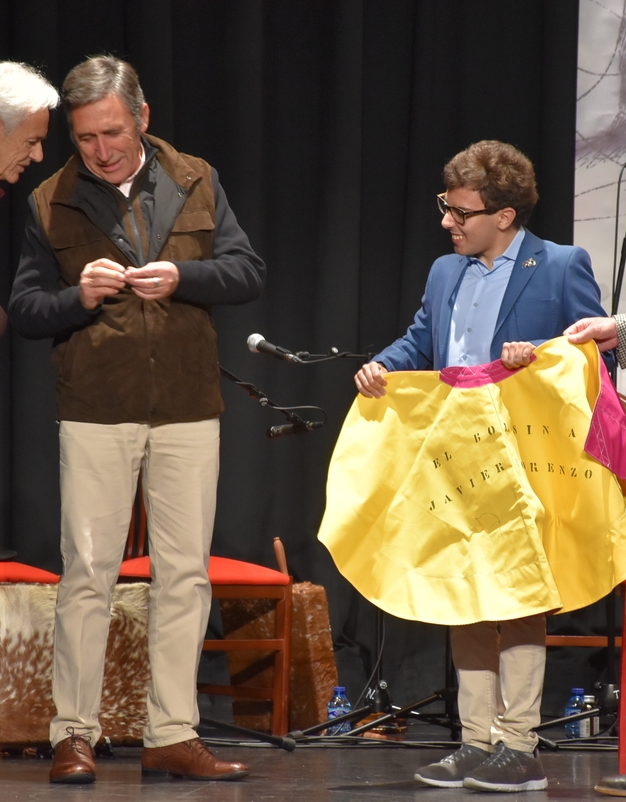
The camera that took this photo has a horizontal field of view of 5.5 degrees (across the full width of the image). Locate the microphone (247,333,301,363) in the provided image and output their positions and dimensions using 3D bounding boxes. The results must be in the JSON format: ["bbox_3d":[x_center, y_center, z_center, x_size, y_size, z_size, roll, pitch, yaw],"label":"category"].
[{"bbox_3d":[-0.100,-0.139,16.900,0.052,0.055,0.200,0,14,-38],"label":"microphone"}]

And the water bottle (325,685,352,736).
[{"bbox_3d":[0.072,0.842,17.680,0.064,0.137,0.064,0,1,0],"label":"water bottle"}]

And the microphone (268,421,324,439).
[{"bbox_3d":[-0.045,0.074,16.800,0.170,0.038,0.032,-11,-6,34],"label":"microphone"}]

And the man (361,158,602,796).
[{"bbox_3d":[0.405,0.152,15.620,0.540,1.555,0.420,2,2,30],"label":"man"}]

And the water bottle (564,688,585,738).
[{"bbox_3d":[0.697,0.829,17.200,0.064,0.138,0.064,1,1,0],"label":"water bottle"}]

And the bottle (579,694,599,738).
[{"bbox_3d":[0.742,0.852,17.450,0.055,0.122,0.055,0,1,0],"label":"bottle"}]

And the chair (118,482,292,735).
[{"bbox_3d":[-0.382,0.428,17.790,0.450,0.965,0.500,0,1,-32],"label":"chair"}]

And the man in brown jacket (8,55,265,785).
[{"bbox_3d":[-0.426,0.042,15.700,0.610,1.740,0.440,1,1,-8],"label":"man in brown jacket"}]

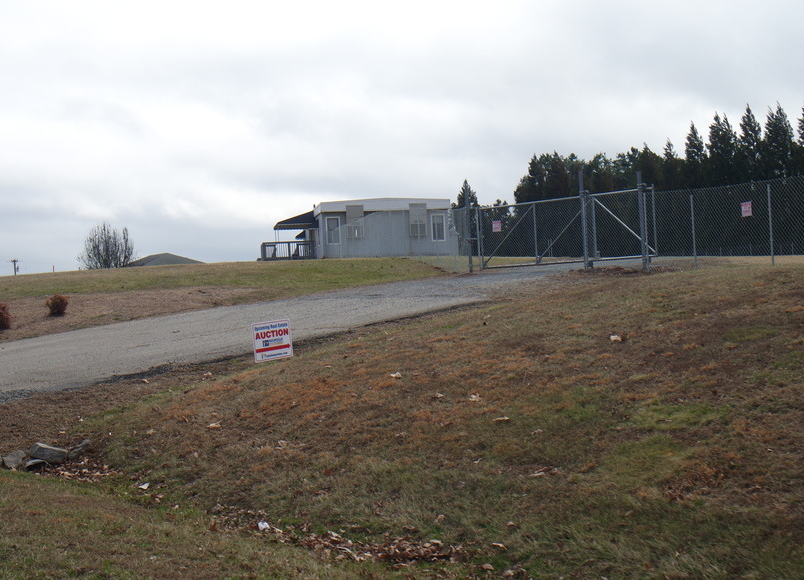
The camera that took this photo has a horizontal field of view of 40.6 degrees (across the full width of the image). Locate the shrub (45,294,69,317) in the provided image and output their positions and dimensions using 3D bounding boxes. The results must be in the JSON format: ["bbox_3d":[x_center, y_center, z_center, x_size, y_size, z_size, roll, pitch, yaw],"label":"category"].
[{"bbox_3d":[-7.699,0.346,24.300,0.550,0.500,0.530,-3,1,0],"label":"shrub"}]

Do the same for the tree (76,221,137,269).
[{"bbox_3d":[-29.741,-4.097,110.000,6.000,5.700,5.800,-3,1,0],"label":"tree"}]

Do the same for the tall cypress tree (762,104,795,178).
[{"bbox_3d":[25.128,-6.985,72.000,2.600,10.500,2.600,-3,1,0],"label":"tall cypress tree"}]

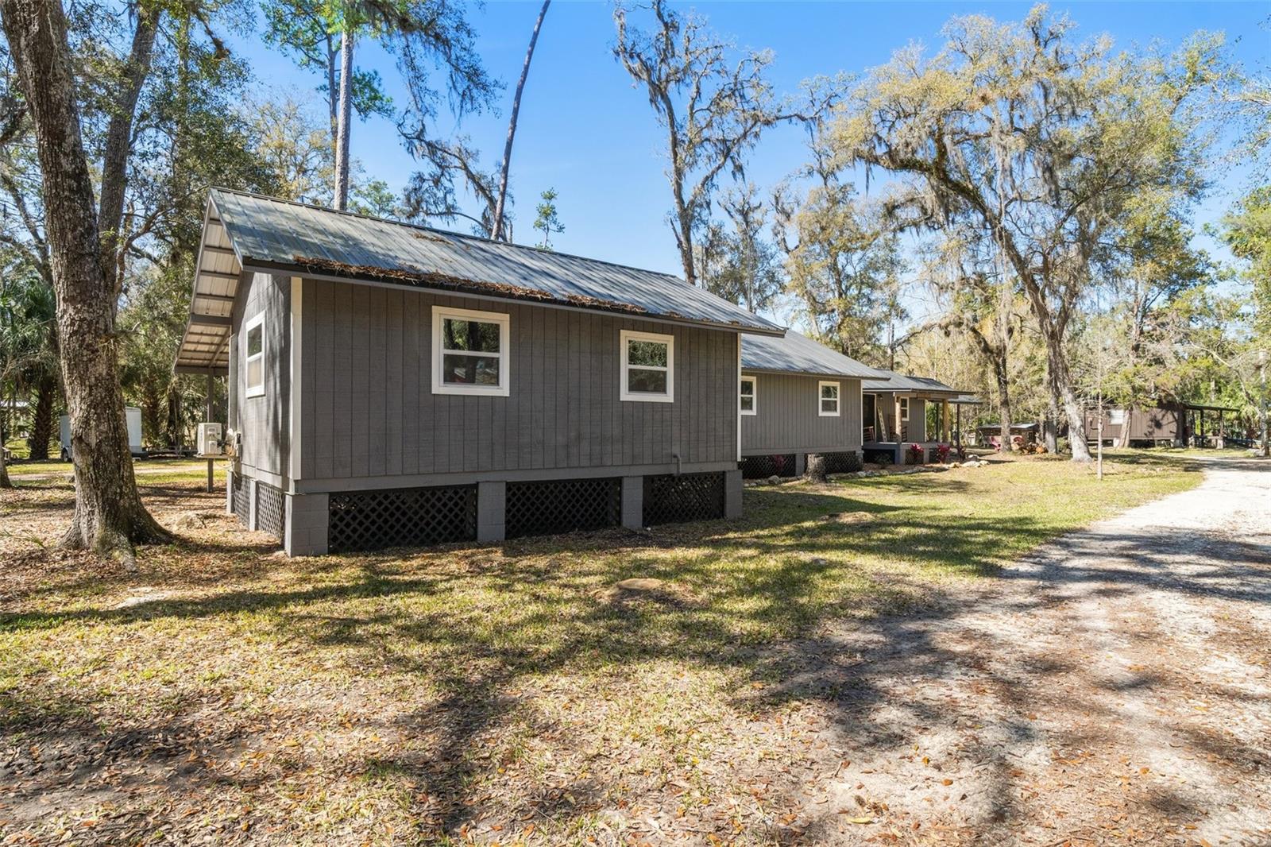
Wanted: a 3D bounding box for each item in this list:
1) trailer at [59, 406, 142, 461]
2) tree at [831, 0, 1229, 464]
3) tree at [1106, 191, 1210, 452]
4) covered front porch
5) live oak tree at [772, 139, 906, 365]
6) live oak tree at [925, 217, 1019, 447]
[{"bbox_3d":[-24.500,0.490,29.100,3.600,2.450,2.050,0,0,29],"label":"trailer"},{"bbox_3d":[18.000,-8.000,29.300,14.800,19.500,13.800,0,0,31],"label":"tree"},{"bbox_3d":[37.000,-7.300,45.500,6.500,18.200,6.500,0,0,39],"label":"tree"},{"bbox_3d":[12.500,0.150,28.400,4.800,3.150,2.400,0,0,-36],"label":"covered front porch"},{"bbox_3d":[13.100,-8.200,41.000,8.200,20.000,8.000,0,0,18],"label":"live oak tree"},{"bbox_3d":[22.100,-5.600,41.500,5.800,14.900,6.000,0,0,28],"label":"live oak tree"}]

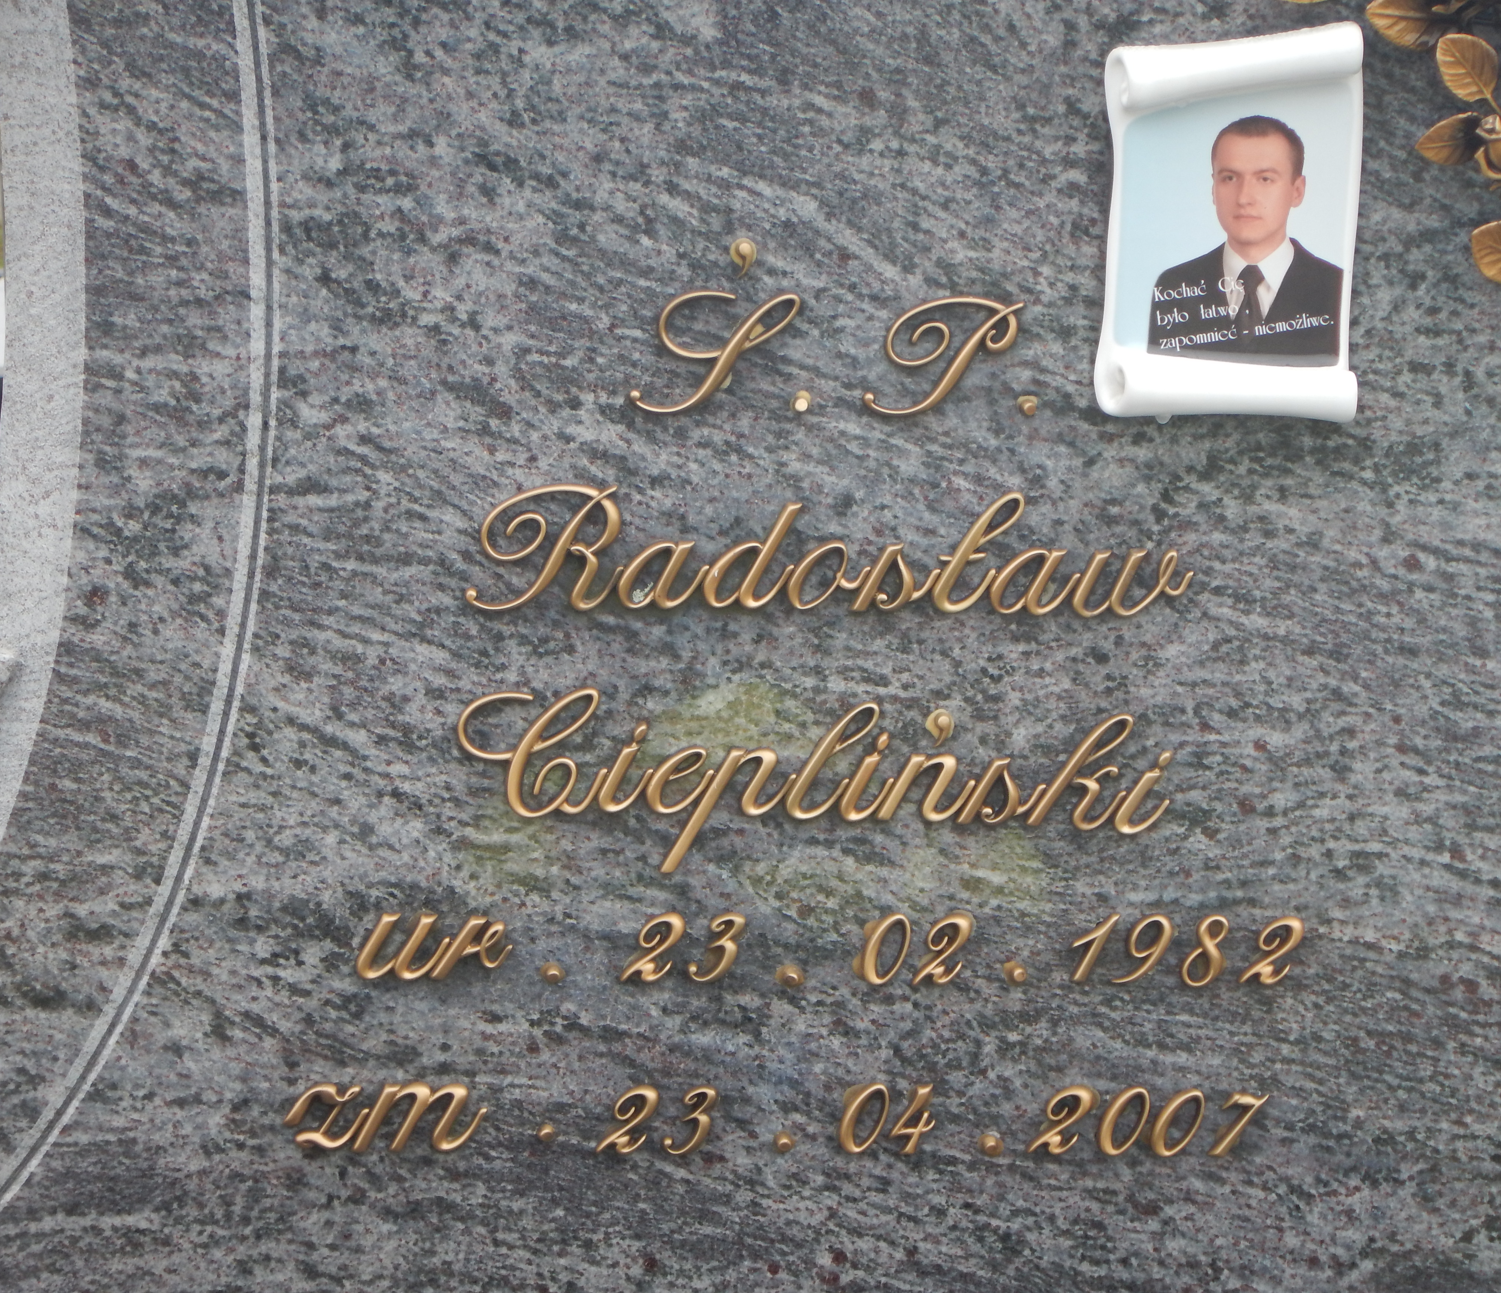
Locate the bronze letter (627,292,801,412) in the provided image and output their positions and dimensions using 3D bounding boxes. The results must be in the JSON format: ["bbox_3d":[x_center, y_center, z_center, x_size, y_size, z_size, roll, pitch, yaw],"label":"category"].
[{"bbox_3d":[-0.015,-0.122,2.474,0.071,0.050,0.008,2,10,5],"label":"bronze letter"}]

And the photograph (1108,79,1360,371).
[{"bbox_3d":[0.198,-0.172,2.444,0.099,0.116,0.014,2,10,5],"label":"photograph"}]

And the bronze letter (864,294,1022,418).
[{"bbox_3d":[0.080,-0.120,2.466,0.065,0.047,0.008,2,10,5],"label":"bronze letter"}]

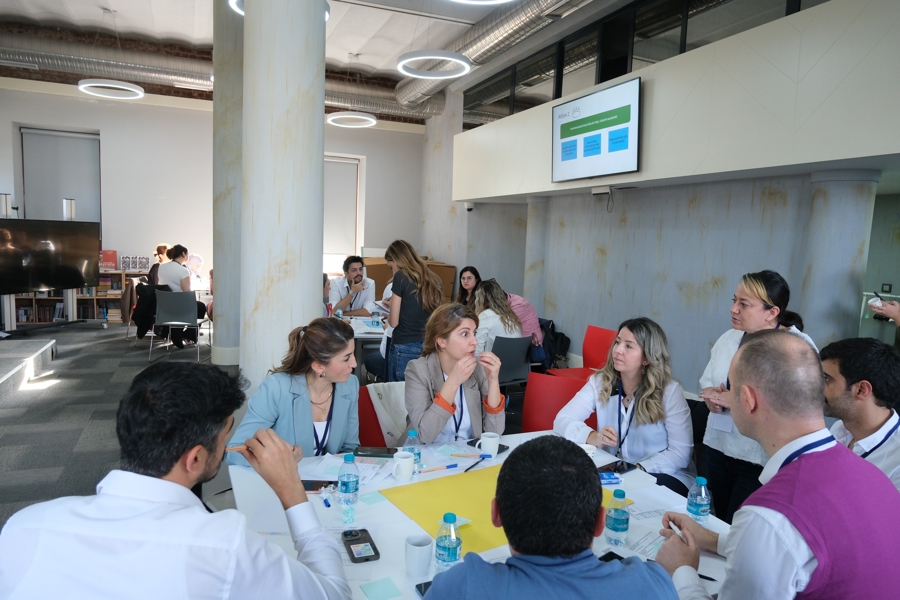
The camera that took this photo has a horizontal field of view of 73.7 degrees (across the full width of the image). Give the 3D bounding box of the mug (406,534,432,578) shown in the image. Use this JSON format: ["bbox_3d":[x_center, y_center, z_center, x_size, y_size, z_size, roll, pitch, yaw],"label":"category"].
[{"bbox_3d":[-0.081,0.655,1.548,0.071,0.089,0.095,2,6,-2],"label":"mug"}]

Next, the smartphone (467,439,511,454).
[{"bbox_3d":[0.157,0.594,2.458,0.080,0.009,0.158,-4,7,-44],"label":"smartphone"}]

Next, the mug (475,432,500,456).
[{"bbox_3d":[0.147,0.564,2.329,0.095,0.093,0.072,1,5,-6],"label":"mug"}]

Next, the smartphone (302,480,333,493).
[{"bbox_3d":[-0.432,0.631,2.019,0.160,0.010,0.080,2,6,-3],"label":"smartphone"}]

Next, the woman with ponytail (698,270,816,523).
[{"bbox_3d":[1.230,0.616,2.420,0.380,1.490,0.460,-2,6,-30],"label":"woman with ponytail"}]

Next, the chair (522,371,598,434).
[{"bbox_3d":[0.535,0.857,3.100,0.480,0.800,0.520,6,7,28],"label":"chair"}]

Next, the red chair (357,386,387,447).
[{"bbox_3d":[-0.208,0.876,2.987,0.490,0.820,0.530,-1,7,-26],"label":"red chair"}]

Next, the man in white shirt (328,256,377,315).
[{"bbox_3d":[-0.960,0.234,5.950,0.520,1.310,0.750,1,6,-9],"label":"man in white shirt"}]

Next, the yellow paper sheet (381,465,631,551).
[{"bbox_3d":[0.187,0.662,2.010,0.703,0.002,0.485,-2,7,-34],"label":"yellow paper sheet"}]

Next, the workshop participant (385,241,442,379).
[{"bbox_3d":[-0.281,0.363,4.288,0.410,1.564,0.320,-2,7,-37],"label":"workshop participant"}]

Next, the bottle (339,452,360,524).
[{"bbox_3d":[-0.314,0.559,1.881,0.065,0.160,0.065,2,5,0],"label":"bottle"}]

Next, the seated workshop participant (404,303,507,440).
[{"bbox_3d":[0.090,0.666,2.460,0.500,1.270,0.750,0,7,-21],"label":"seated workshop participant"}]

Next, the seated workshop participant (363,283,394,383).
[{"bbox_3d":[-0.500,0.396,4.800,0.750,1.270,0.480,3,6,3],"label":"seated workshop participant"}]

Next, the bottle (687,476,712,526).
[{"bbox_3d":[0.739,0.594,1.777,0.060,0.143,0.060,2,6,0],"label":"bottle"}]

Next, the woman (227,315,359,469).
[{"bbox_3d":[-0.540,0.701,2.340,0.530,1.240,0.700,-2,7,-35],"label":"woman"}]

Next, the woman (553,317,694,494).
[{"bbox_3d":[0.730,0.709,2.410,0.550,1.270,0.700,6,7,37],"label":"woman"}]

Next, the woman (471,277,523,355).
[{"bbox_3d":[0.380,0.439,5.060,0.500,1.200,0.750,0,7,-20],"label":"woman"}]

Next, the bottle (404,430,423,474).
[{"bbox_3d":[-0.136,0.554,2.189,0.066,0.153,0.066,2,6,-3],"label":"bottle"}]

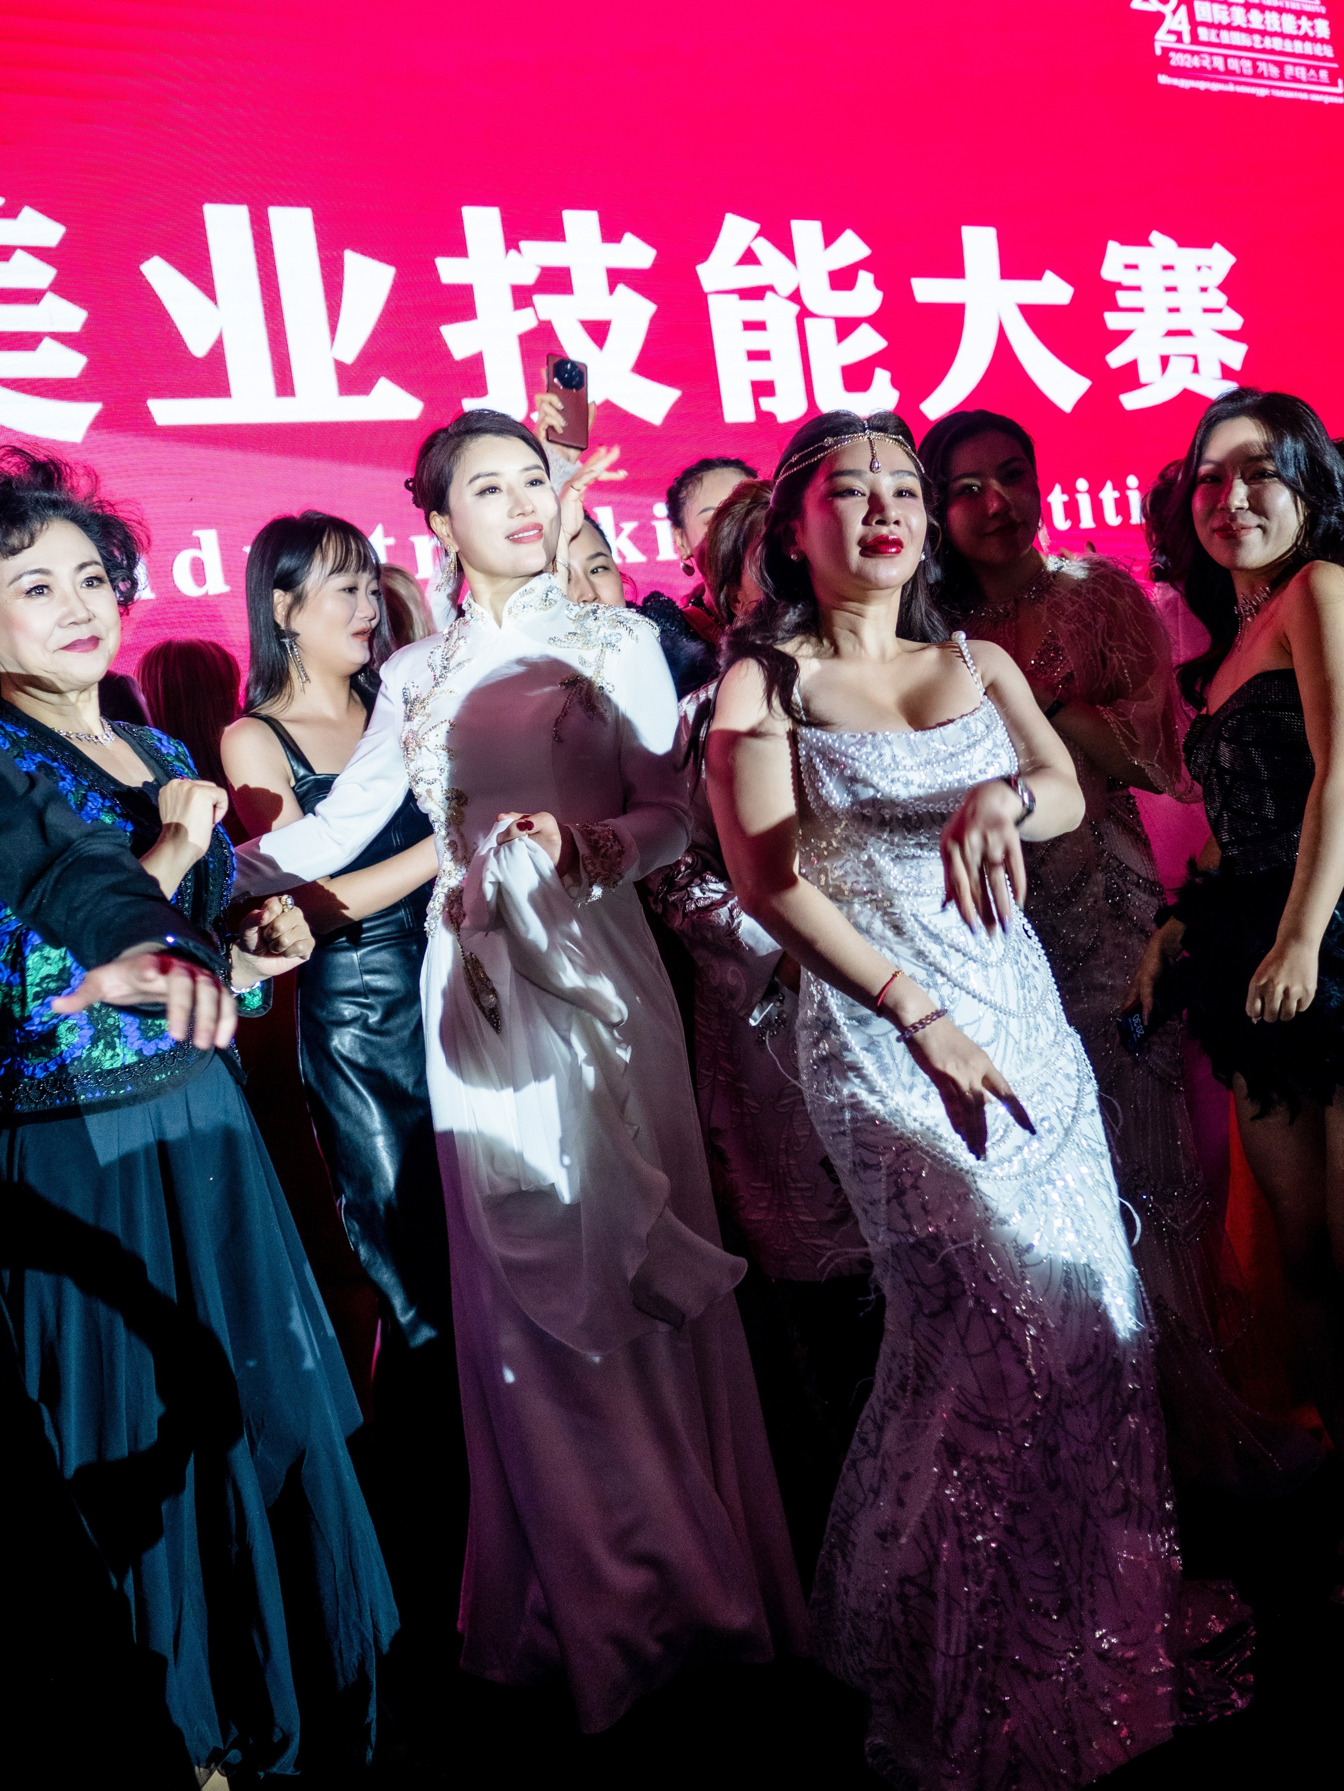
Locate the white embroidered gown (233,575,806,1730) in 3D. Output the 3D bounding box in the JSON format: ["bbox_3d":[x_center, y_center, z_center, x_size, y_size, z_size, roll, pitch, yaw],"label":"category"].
[{"bbox_3d":[-0.210,0.320,2.304,0.630,1.440,0.500,-5,7,10],"label":"white embroidered gown"}]

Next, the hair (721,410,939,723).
[{"bbox_3d":[0.188,-0.380,2.030,0.250,0.340,0.240,-9,7,-16],"label":"hair"}]

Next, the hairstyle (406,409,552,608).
[{"bbox_3d":[-0.241,-0.483,2.190,0.170,0.230,0.200,-11,9,-34],"label":"hairstyle"}]

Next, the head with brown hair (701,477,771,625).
[{"bbox_3d":[0.119,-0.496,2.520,0.190,0.220,0.170,-2,9,35],"label":"head with brown hair"}]

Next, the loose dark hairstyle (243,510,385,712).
[{"bbox_3d":[-0.510,-0.408,2.520,0.210,0.280,0.190,-3,8,28],"label":"loose dark hairstyle"}]

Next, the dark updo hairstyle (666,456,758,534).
[{"bbox_3d":[0.066,-0.636,2.820,0.160,0.150,0.190,-11,8,-30],"label":"dark updo hairstyle"}]

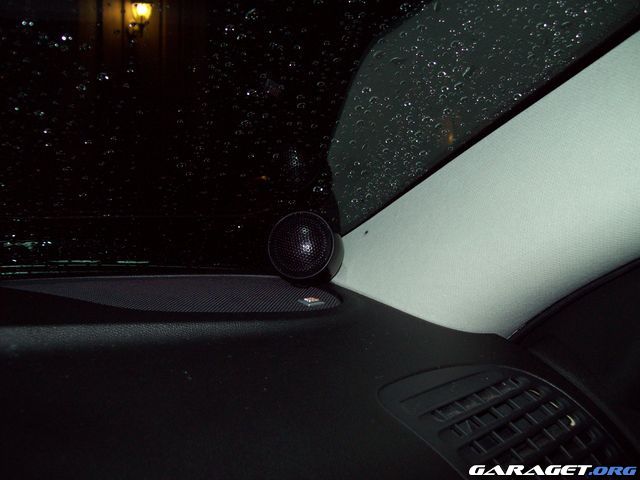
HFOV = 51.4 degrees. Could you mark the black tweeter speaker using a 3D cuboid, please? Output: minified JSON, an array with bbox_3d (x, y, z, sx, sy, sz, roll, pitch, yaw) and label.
[{"bbox_3d":[-0.011,0.007,0.531,0.054,0.054,0.036,2,-11,13],"label":"black tweeter speaker"}]

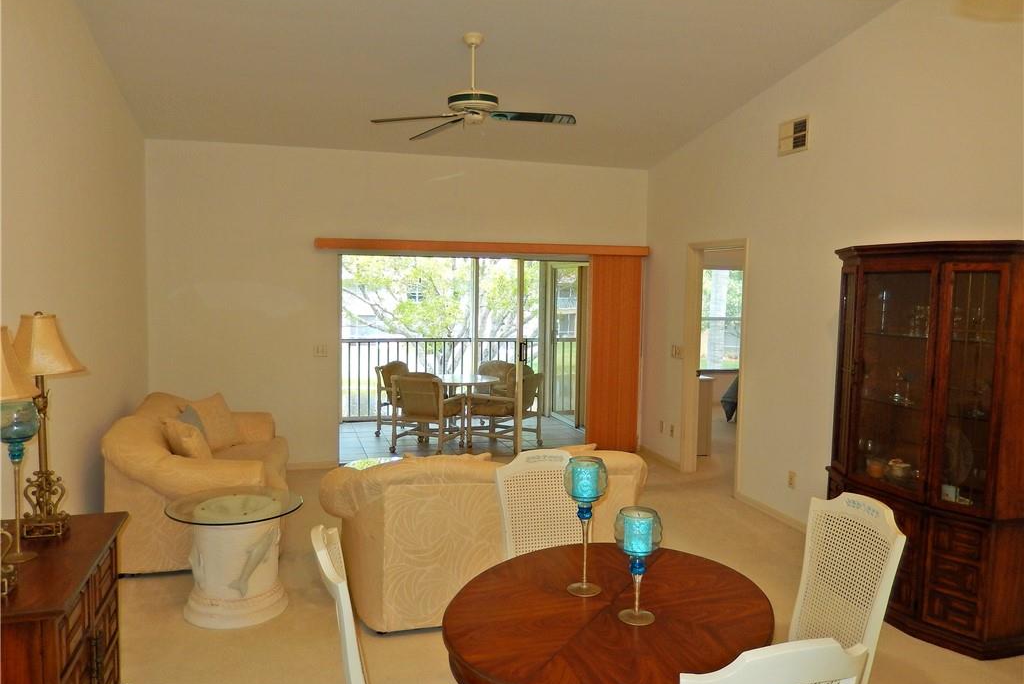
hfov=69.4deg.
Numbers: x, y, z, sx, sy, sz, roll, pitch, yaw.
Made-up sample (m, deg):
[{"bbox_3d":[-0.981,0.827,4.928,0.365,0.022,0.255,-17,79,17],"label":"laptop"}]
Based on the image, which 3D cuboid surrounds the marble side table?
[{"bbox_3d":[-1.447,1.130,3.891,0.675,0.560,0.675,0,4,-15],"label":"marble side table"}]

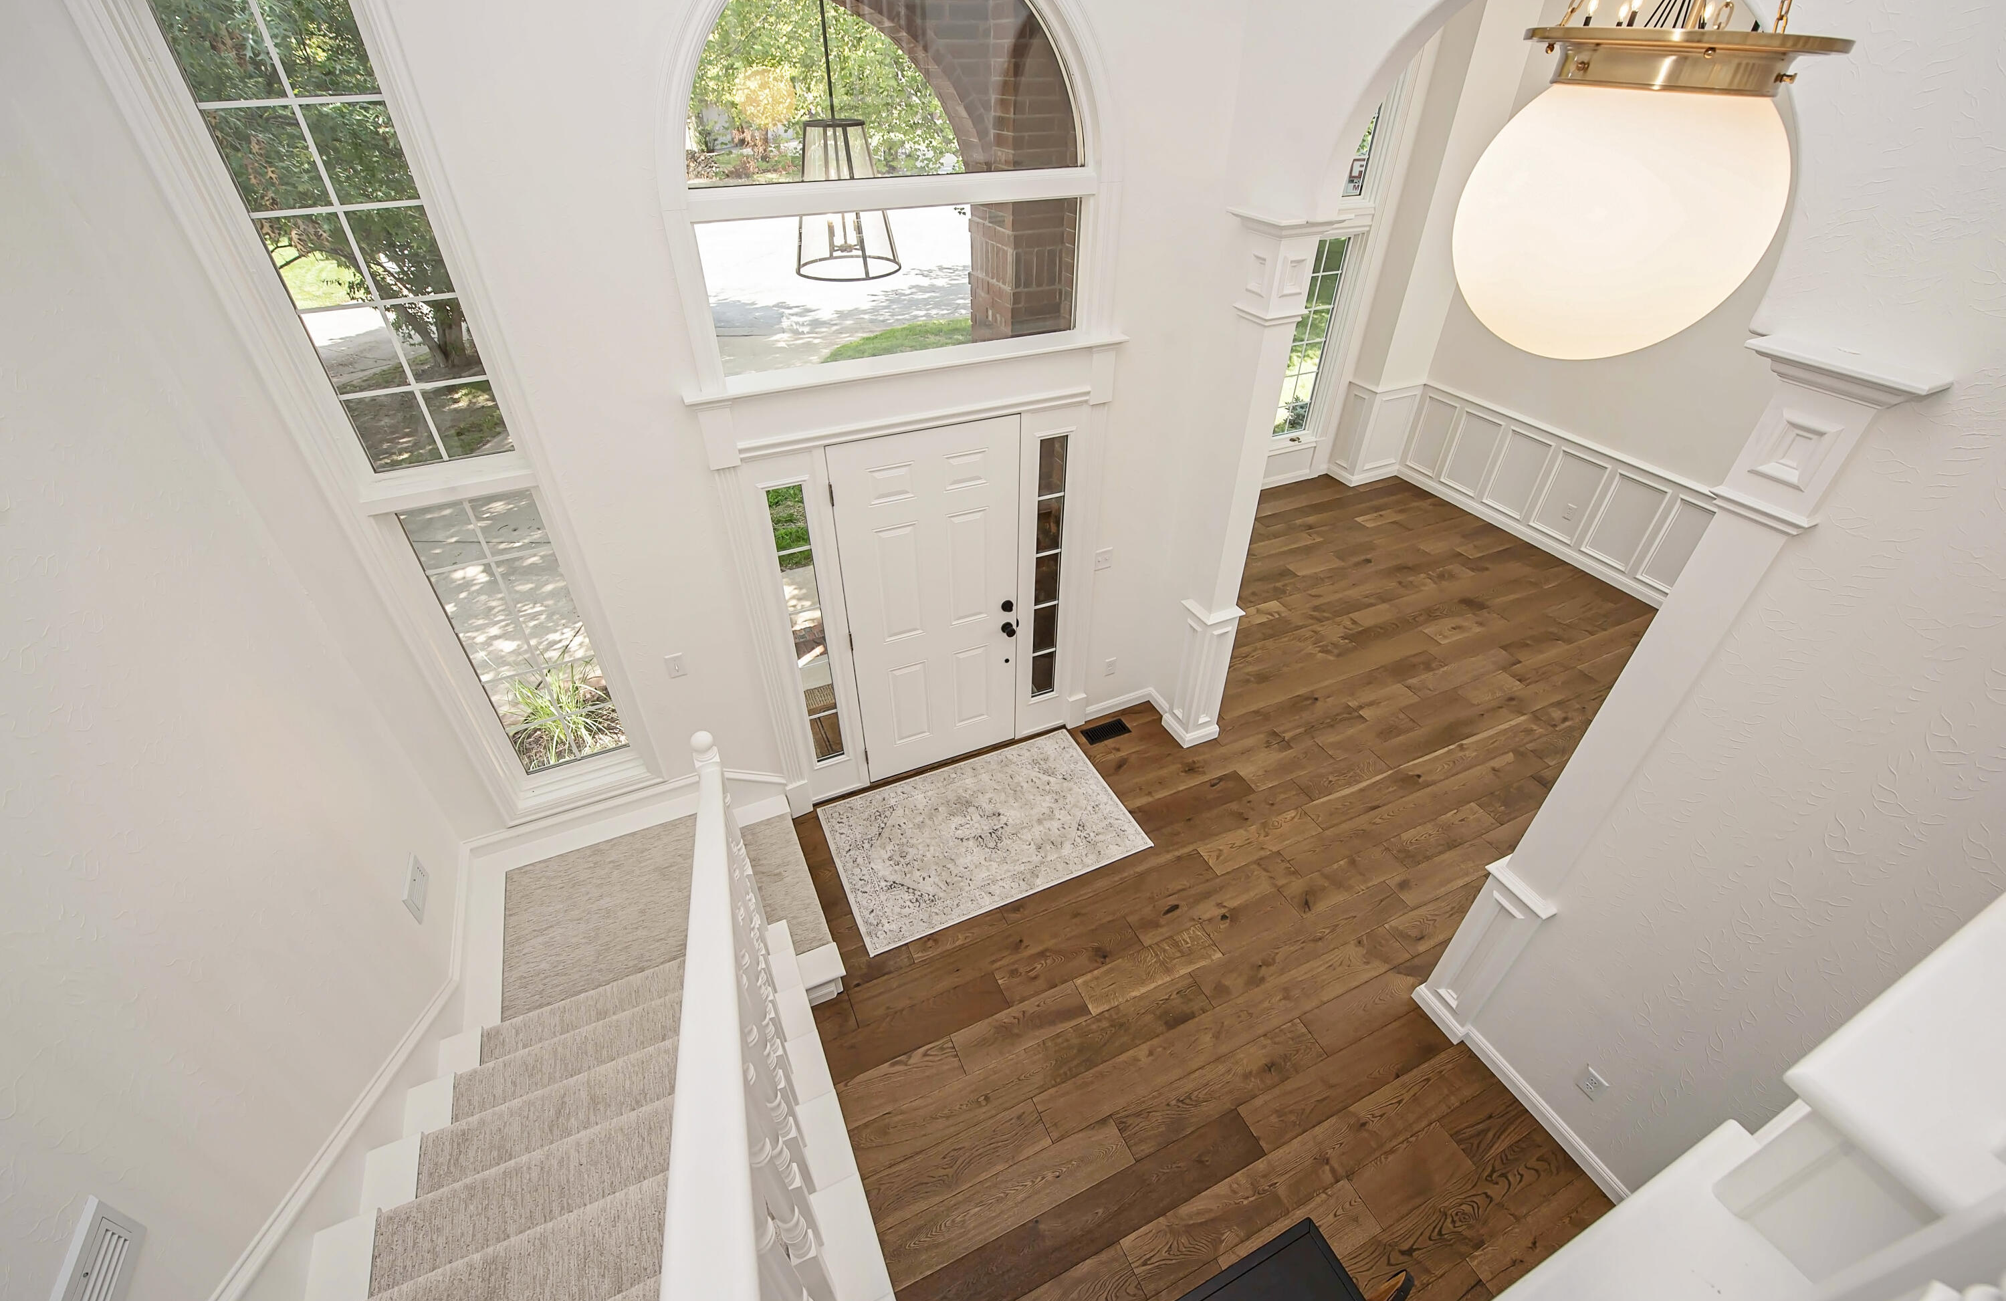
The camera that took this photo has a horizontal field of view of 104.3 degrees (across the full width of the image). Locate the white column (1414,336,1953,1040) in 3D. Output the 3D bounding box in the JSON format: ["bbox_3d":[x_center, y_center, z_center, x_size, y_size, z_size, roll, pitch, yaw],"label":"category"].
[{"bbox_3d":[1.997,0.453,2.615,0.360,2.820,0.340,-15,39,-19],"label":"white column"}]

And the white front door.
[{"bbox_3d":[-0.343,-0.169,4.075,0.922,2.035,0.050,-15,39,-19],"label":"white front door"}]

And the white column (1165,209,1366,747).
[{"bbox_3d":[1.182,-0.646,4.062,0.360,2.870,0.340,-15,39,-19],"label":"white column"}]

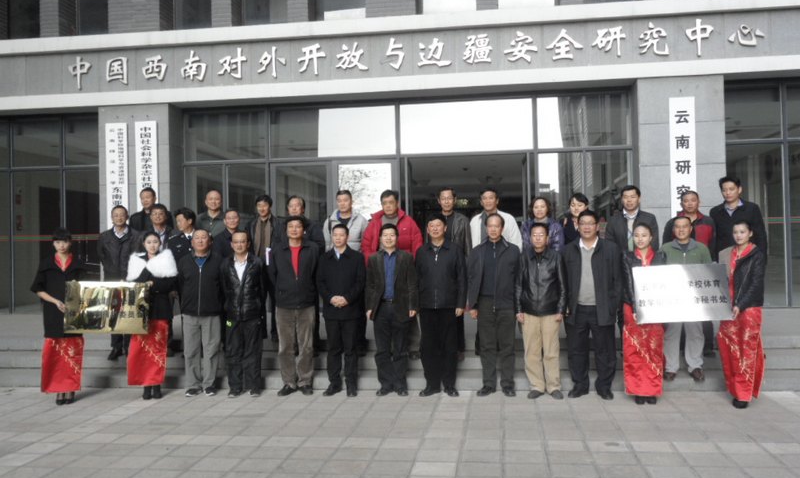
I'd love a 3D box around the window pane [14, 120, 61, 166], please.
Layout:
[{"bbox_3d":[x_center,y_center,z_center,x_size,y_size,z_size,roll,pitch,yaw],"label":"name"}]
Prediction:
[{"bbox_3d":[-6.236,-1.664,12.682,0.886,0.842,0.060,-1,-1,7],"label":"window pane"}]

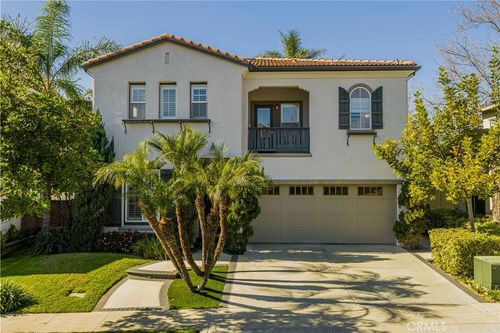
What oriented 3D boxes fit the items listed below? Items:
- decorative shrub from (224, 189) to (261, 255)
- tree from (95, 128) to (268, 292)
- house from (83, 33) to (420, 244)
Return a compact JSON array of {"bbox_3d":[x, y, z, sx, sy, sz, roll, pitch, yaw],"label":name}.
[{"bbox_3d":[-0.250,1.660,12.850,1.200,2.150,1.100,0,0,2],"label":"decorative shrub"},{"bbox_3d":[-1.730,0.950,9.750,4.200,3.950,3.400,0,0,2],"label":"tree"},{"bbox_3d":[0.160,-0.950,18.200,11.400,7.300,10.000,0,0,2],"label":"house"}]

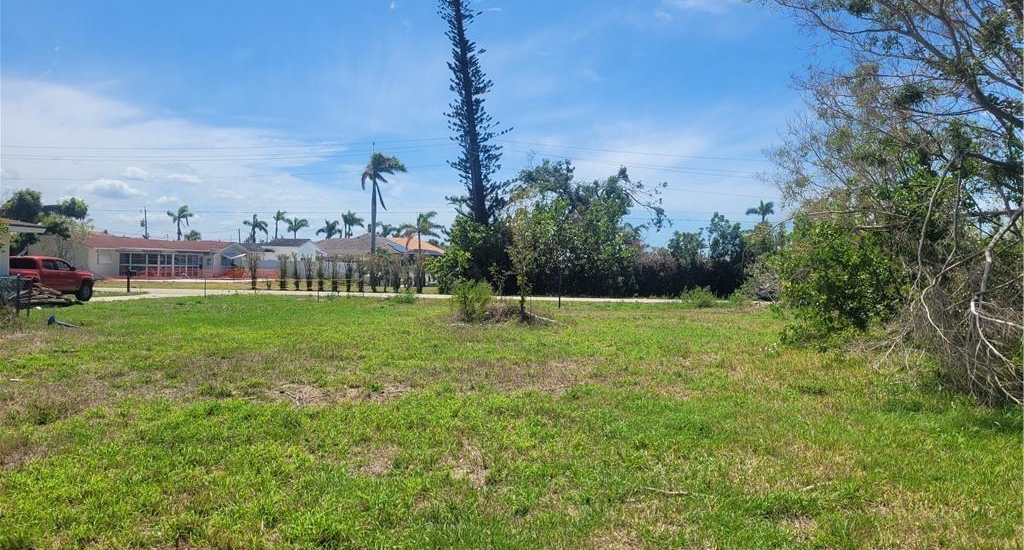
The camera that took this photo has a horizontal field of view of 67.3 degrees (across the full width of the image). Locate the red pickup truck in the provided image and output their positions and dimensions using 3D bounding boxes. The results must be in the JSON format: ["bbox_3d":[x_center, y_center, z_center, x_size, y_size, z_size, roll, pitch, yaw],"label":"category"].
[{"bbox_3d":[-18.230,0.145,29.313,1.900,1.800,5.400,1,0,5],"label":"red pickup truck"}]

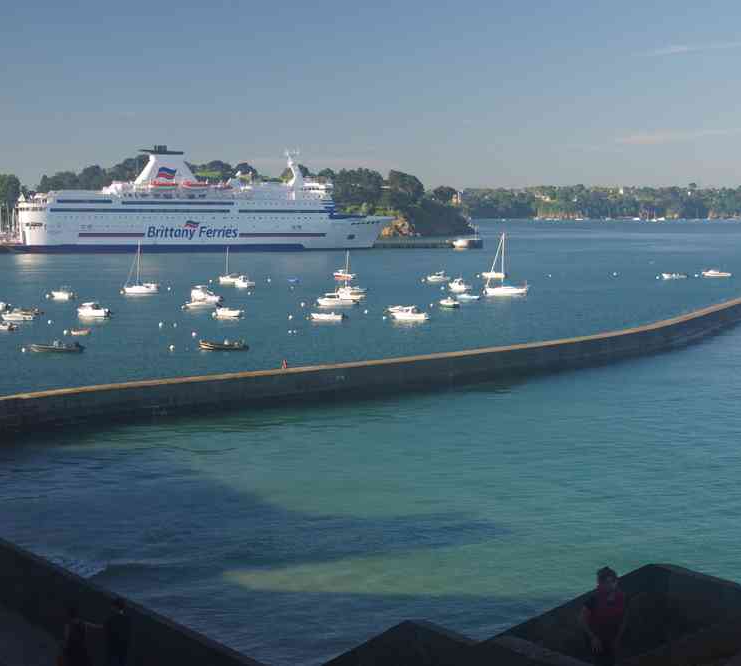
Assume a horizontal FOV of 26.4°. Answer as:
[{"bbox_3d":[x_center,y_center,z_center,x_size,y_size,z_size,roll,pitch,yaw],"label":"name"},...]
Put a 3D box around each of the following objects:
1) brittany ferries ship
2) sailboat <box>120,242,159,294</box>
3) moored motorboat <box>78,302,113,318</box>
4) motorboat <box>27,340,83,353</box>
[{"bbox_3d":[-59.136,-52.858,626.176,152.000,40.000,26.000,-2,5,-29],"label":"brittany ferries ship"},{"bbox_3d":[-44.180,-12.500,305.890,6.600,10.310,2.400,1,5,8],"label":"sailboat"},{"bbox_3d":[-42.790,-3.620,245.180,5.400,2.340,2.100,3,5,30],"label":"moored motorboat"},{"bbox_3d":[-35.482,1.452,180.073,6.158,1.292,2.200,0,4,3],"label":"motorboat"}]

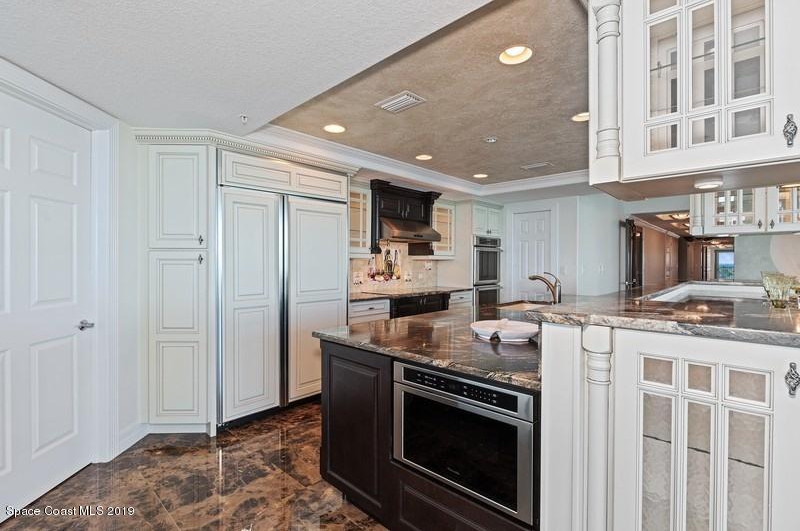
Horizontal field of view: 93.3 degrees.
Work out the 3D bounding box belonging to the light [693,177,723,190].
[{"bbox_3d":[0.838,-0.217,1.023,0.065,0.018,0.065,0,0,43],"label":"light"}]

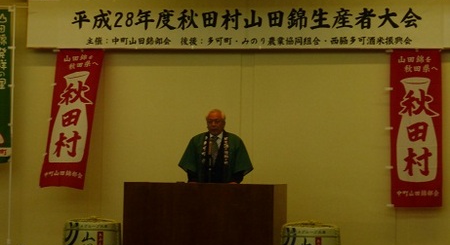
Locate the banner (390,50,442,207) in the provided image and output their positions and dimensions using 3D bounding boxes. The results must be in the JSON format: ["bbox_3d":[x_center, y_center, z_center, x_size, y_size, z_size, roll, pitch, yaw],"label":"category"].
[{"bbox_3d":[2.133,0.067,15.461,0.567,1.746,0.029,0,-3,10],"label":"banner"}]

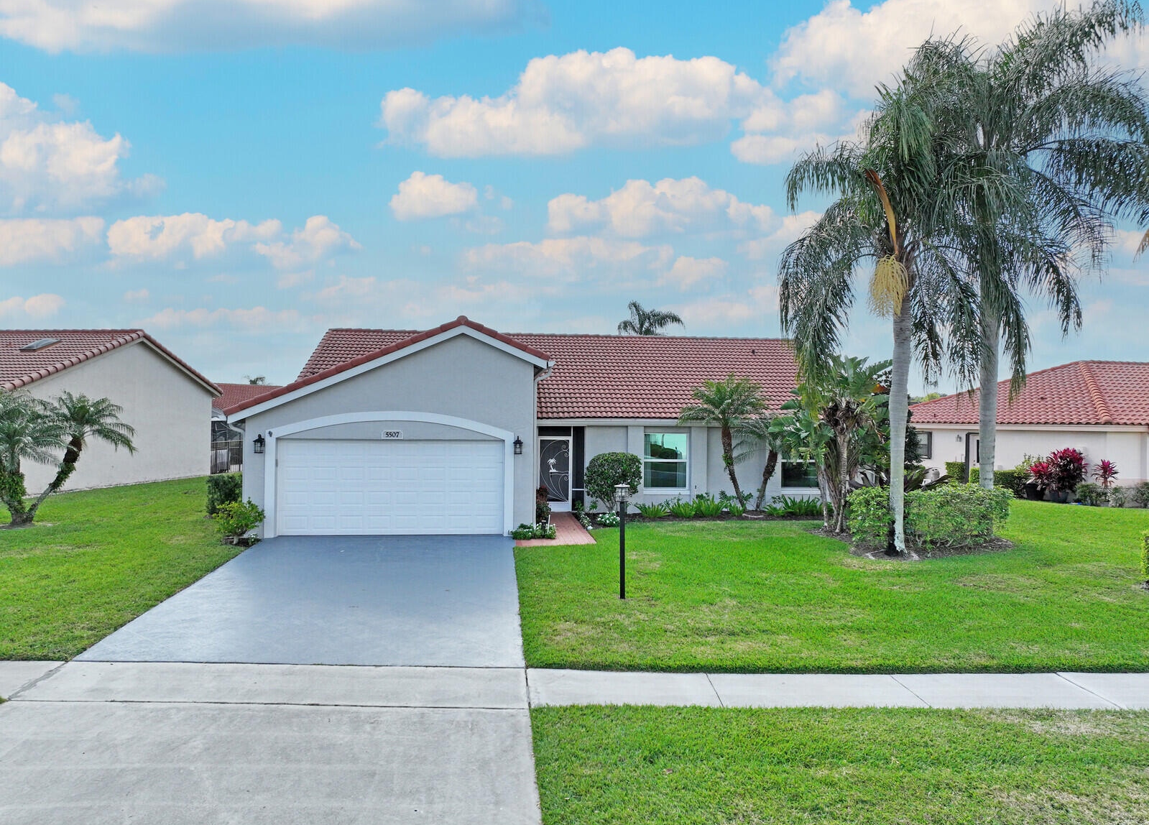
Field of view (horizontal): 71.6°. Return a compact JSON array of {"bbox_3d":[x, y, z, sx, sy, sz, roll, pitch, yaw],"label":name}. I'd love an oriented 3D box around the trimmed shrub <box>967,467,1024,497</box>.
[{"bbox_3d":[15.428,2.543,28.957,0.900,0.950,2.100,1,-1,-19],"label":"trimmed shrub"}]

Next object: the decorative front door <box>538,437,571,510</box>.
[{"bbox_3d":[-0.560,1.734,22.501,0.940,2.070,0.070,1,-1,-6],"label":"decorative front door"}]

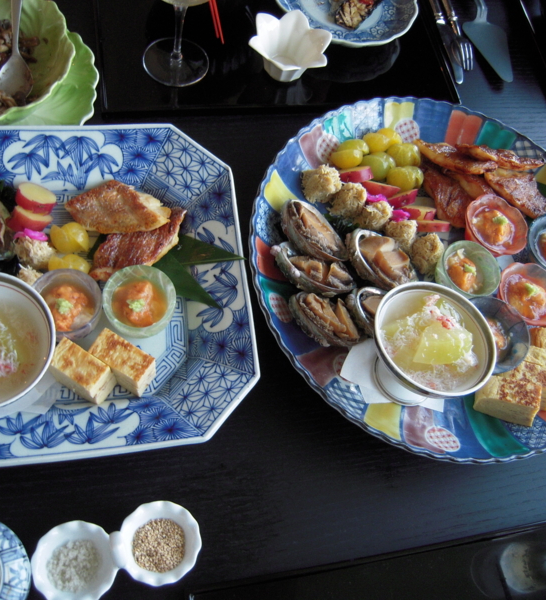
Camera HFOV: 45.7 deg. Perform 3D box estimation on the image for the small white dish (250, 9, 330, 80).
[{"bbox_3d":[0.017,-0.290,0.763,0.102,0.043,0.098,0,65,-13],"label":"small white dish"}]

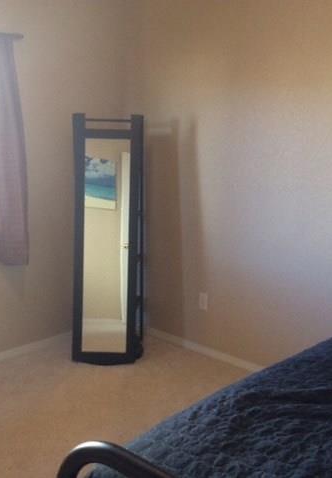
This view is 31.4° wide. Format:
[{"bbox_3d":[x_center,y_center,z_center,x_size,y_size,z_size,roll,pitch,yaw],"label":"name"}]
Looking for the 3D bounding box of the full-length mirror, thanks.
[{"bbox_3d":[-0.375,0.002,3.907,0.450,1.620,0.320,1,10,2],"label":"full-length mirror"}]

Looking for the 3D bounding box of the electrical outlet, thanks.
[{"bbox_3d":[0.254,0.433,4.043,0.072,0.116,0.010,10,14,42],"label":"electrical outlet"}]

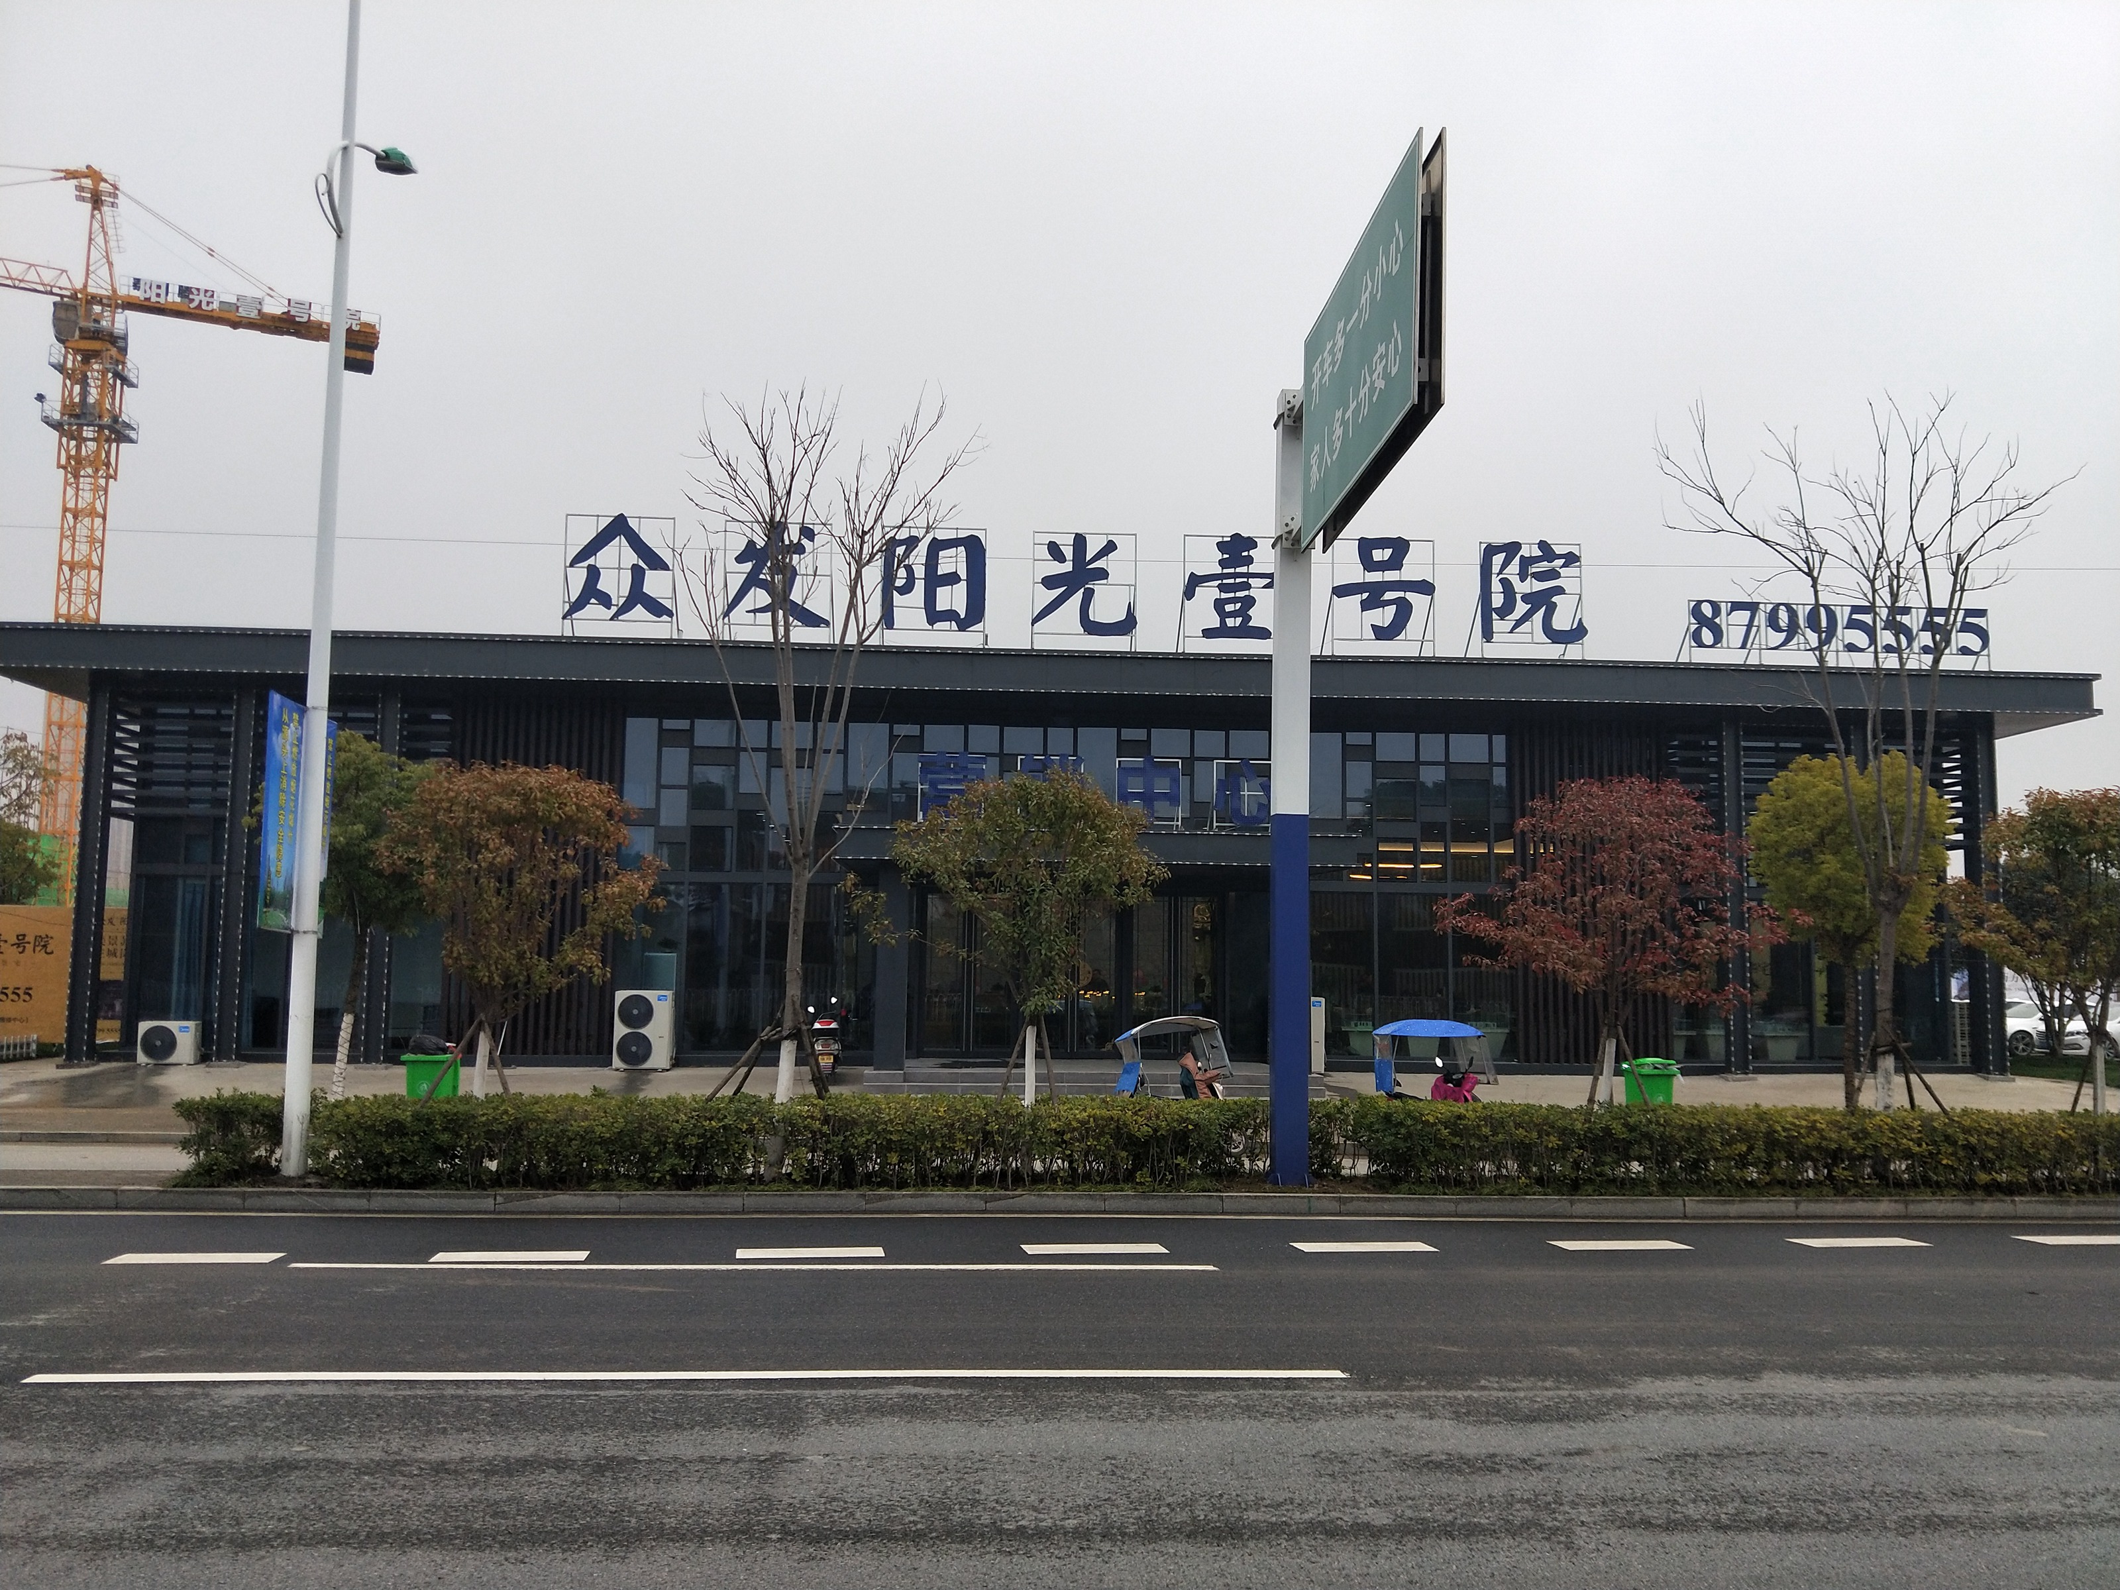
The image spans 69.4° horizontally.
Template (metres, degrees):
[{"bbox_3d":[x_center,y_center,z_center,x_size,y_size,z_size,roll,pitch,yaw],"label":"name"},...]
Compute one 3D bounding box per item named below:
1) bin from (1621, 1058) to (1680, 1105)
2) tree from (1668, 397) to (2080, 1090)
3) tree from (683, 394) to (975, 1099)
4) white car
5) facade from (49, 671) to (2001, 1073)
[{"bbox_3d":[6.512,3.389,16.854,0.500,0.950,0.560,1,-6,-3],"label":"bin"},{"bbox_3d":[7.846,-0.144,14.971,3.900,7.732,3.500,1,-6,-3],"label":"tree"},{"bbox_3d":[-2.104,-0.211,14.147,2.700,7.249,2.600,1,-6,-3],"label":"tree"},{"bbox_3d":[26.288,6.271,41.071,1.800,1.480,4.500,2,-6,-14],"label":"white car"},{"bbox_3d":[0.089,1.521,26.179,31.340,6.218,2.500,1,-6,-3],"label":"facade"}]

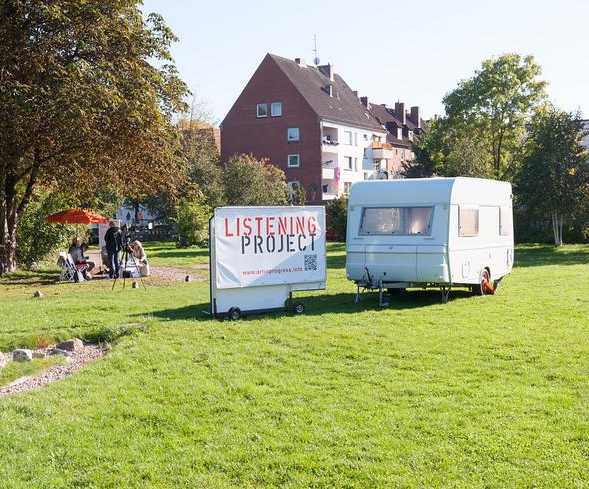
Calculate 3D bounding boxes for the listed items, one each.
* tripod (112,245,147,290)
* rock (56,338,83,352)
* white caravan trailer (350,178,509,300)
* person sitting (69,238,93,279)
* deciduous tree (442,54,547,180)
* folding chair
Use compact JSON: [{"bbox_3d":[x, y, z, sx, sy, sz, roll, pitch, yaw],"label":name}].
[{"bbox_3d":[-4.173,0.582,23.221,0.820,1.150,0.720,-1,1,0],"label":"tripod"},{"bbox_3d":[-3.048,1.368,12.438,0.350,0.180,0.250,-1,1,0],"label":"rock"},{"bbox_3d":[2.946,-0.139,20.279,2.260,2.500,4.850,0,2,31],"label":"white caravan trailer"},{"bbox_3d":[-6.143,0.417,26.417,0.750,1.220,0.500,-1,2,-15],"label":"person sitting"},{"bbox_3d":[15.262,-7.358,69.841,8.400,14.123,8.000,-1,1,0],"label":"deciduous tree"},{"bbox_3d":[-6.385,0.673,26.523,0.620,0.830,0.500,-1,2,-20],"label":"folding chair"}]

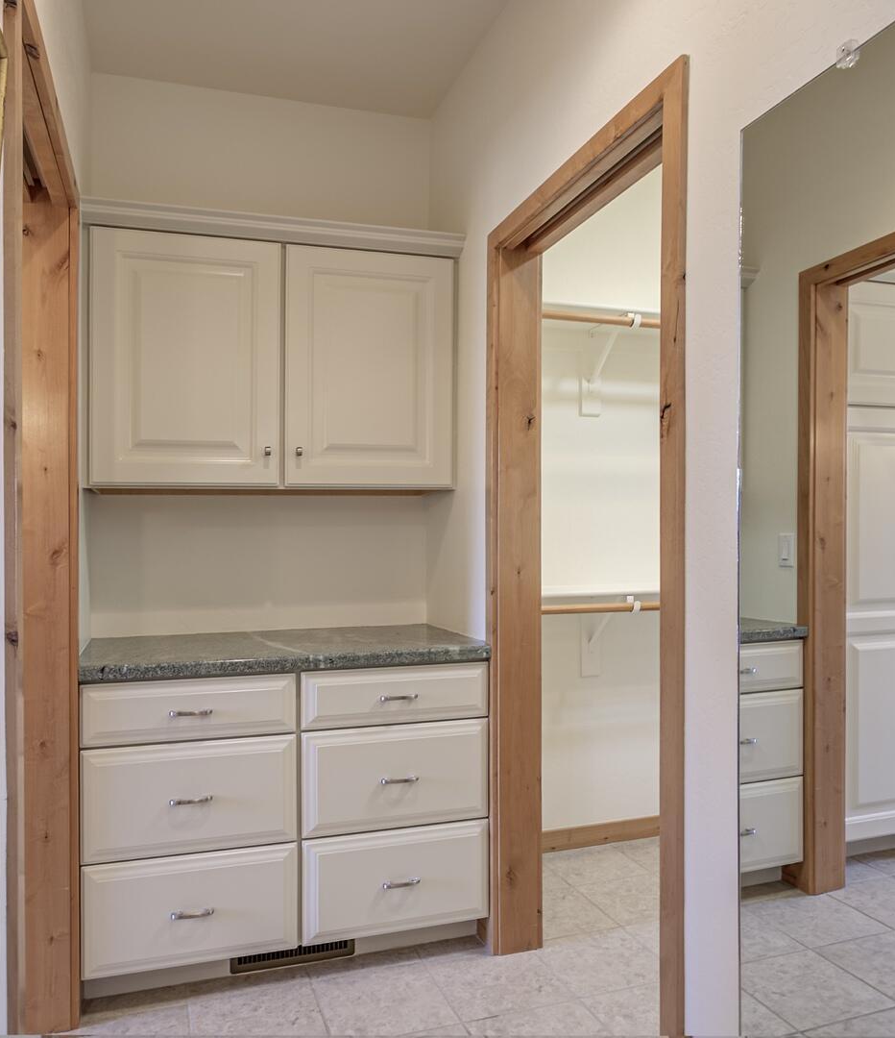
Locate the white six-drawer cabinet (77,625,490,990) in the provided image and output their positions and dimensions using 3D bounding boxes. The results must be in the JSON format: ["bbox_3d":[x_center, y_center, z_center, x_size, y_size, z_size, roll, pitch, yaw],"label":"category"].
[{"bbox_3d":[-0.486,0.829,2.386,1.124,0.913,0.534,0,0,-17],"label":"white six-drawer cabinet"}]

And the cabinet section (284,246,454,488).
[{"bbox_3d":[-0.294,-0.492,2.737,0.577,0.788,0.306,0,1,-17],"label":"cabinet section"}]

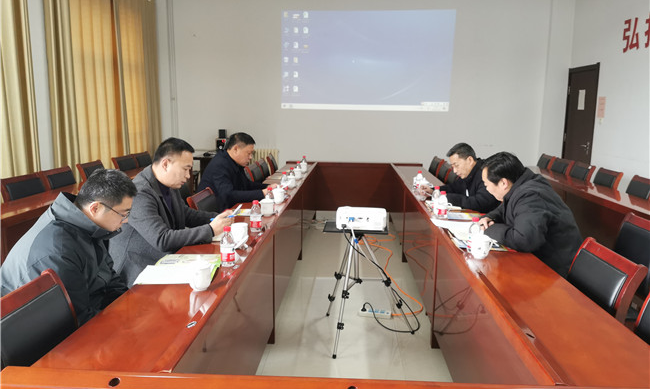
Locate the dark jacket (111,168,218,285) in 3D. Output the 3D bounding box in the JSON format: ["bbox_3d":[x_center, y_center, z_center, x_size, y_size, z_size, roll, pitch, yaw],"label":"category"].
[{"bbox_3d":[-0.855,0.182,2.690,0.600,0.700,0.560,1,9,3],"label":"dark jacket"}]

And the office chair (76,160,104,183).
[{"bbox_3d":[-2.134,0.124,5.160,0.550,0.900,0.460,1,9,3],"label":"office chair"}]

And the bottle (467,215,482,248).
[{"bbox_3d":[0.735,0.197,2.483,0.063,0.175,0.063,1,9,3],"label":"bottle"}]

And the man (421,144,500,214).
[{"bbox_3d":[1.075,0.212,3.916,0.720,1.220,0.560,1,9,3],"label":"man"}]

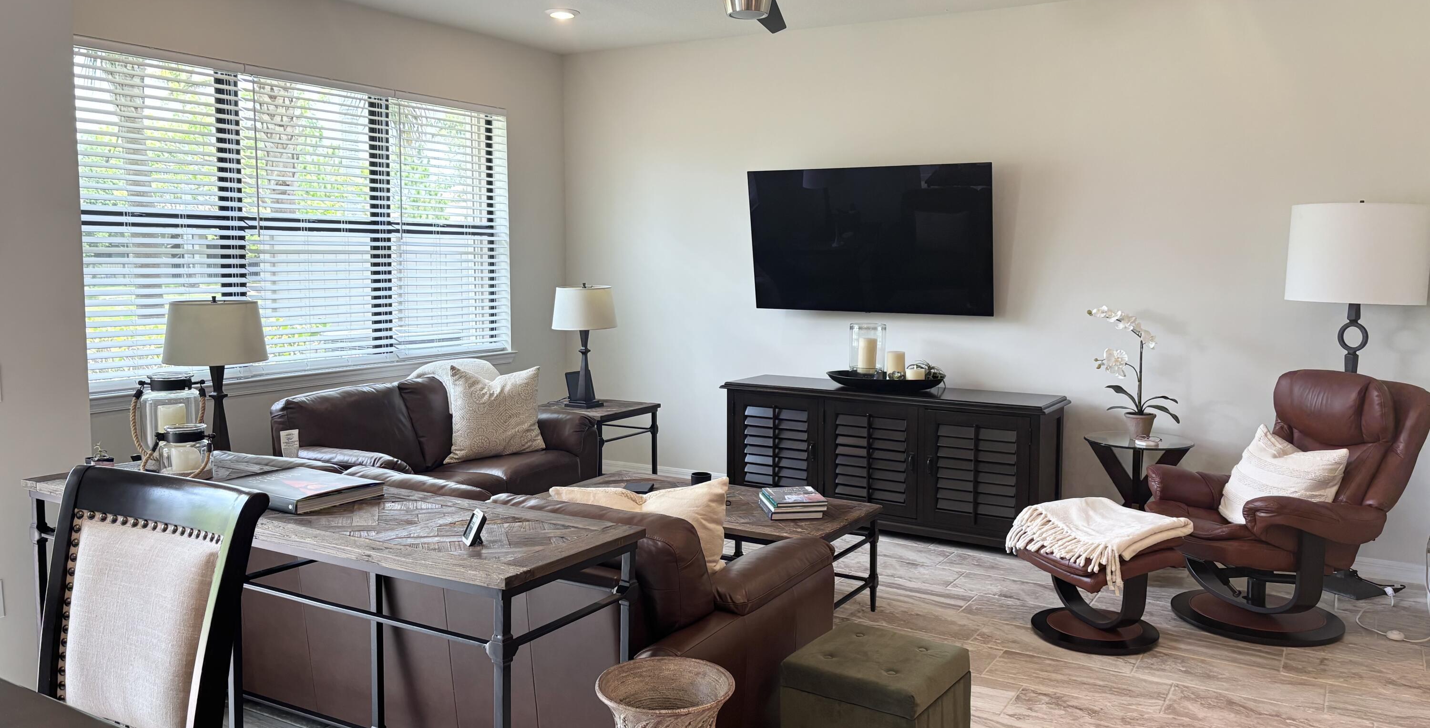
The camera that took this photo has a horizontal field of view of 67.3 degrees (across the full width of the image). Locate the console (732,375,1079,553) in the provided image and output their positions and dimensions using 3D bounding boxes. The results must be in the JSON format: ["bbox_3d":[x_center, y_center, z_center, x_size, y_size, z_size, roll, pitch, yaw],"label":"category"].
[{"bbox_3d":[0.966,0.514,6.089,1.880,0.760,0.515,4,7,31],"label":"console"}]

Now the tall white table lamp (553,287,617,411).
[{"bbox_3d":[-0.829,-0.129,6.788,0.410,0.760,0.410,0,6,0],"label":"tall white table lamp"}]

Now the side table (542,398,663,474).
[{"bbox_3d":[-0.779,0.544,6.713,0.650,0.560,0.630,4,7,31],"label":"side table"}]

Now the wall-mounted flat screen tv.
[{"bbox_3d":[0.876,-0.710,6.156,1.450,0.832,0.060,4,16,29],"label":"wall-mounted flat screen tv"}]

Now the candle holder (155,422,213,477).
[{"bbox_3d":[-1.524,0.256,3.101,0.155,0.150,0.145,-3,7,-26],"label":"candle holder"}]

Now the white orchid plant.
[{"bbox_3d":[2.027,0.010,5.170,0.440,0.620,0.260,4,7,31],"label":"white orchid plant"}]

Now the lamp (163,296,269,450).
[{"bbox_3d":[-1.866,0.114,4.030,0.400,0.735,0.400,4,7,31],"label":"lamp"}]

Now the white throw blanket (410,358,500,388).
[{"bbox_3d":[-1.467,0.147,6.126,0.290,0.340,0.580,4,7,30],"label":"white throw blanket"}]

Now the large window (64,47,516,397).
[{"bbox_3d":[-2.083,-0.742,5.746,0.070,1.535,2.820,4,7,31],"label":"large window"}]

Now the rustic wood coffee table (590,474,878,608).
[{"bbox_3d":[-0.054,0.809,4.593,1.340,0.450,0.695,4,7,31],"label":"rustic wood coffee table"}]

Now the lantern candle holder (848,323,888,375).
[{"bbox_3d":[0.871,-0.083,6.119,0.202,0.280,0.202,0,6,0],"label":"lantern candle holder"}]

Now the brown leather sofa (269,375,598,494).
[{"bbox_3d":[-1.380,0.530,5.380,0.940,0.830,1.590,4,7,31],"label":"brown leather sofa"}]

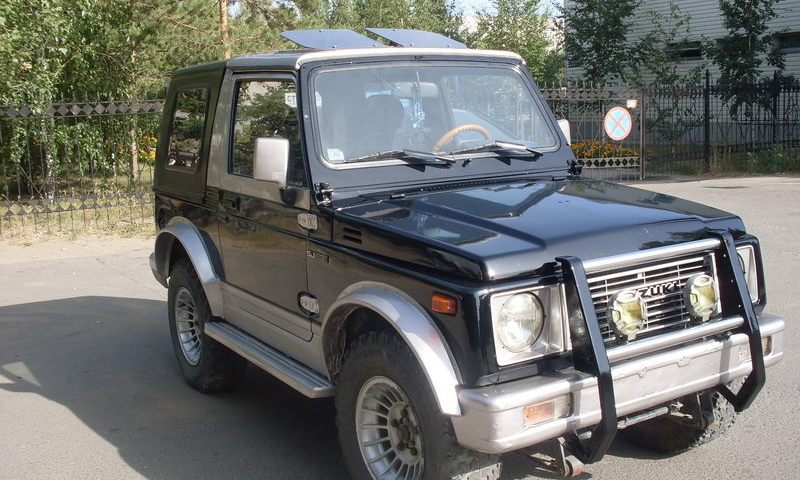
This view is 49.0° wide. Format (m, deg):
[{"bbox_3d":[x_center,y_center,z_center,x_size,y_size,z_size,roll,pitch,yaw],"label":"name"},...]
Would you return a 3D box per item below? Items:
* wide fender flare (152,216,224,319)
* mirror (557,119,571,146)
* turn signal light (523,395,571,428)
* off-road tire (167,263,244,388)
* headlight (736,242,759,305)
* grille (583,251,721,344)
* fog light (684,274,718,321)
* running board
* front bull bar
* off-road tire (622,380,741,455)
[{"bbox_3d":[-1.112,0.104,4.599,0.095,0.470,0.980,-8,10,-31],"label":"wide fender flare"},{"bbox_3d":[0.758,-0.463,4.195,0.140,0.205,0.080,-8,10,-31],"label":"mirror"},{"bbox_3d":[0.427,0.504,2.563,0.175,0.068,0.045,-8,10,-31],"label":"turn signal light"},{"bbox_3d":[-1.035,0.448,4.712,0.215,0.720,0.720,-8,10,-31],"label":"off-road tire"},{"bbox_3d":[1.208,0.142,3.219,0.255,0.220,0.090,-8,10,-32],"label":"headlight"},{"bbox_3d":[0.821,0.198,2.930,0.710,0.220,0.060,-8,4,-32],"label":"grille"},{"bbox_3d":[0.981,0.189,2.868,0.150,0.160,0.090,-8,10,-31],"label":"fog light"},{"bbox_3d":[-0.591,0.503,3.846,0.140,0.060,1.200,-8,10,-31],"label":"running board"},{"bbox_3d":[0.874,0.334,2.877,0.770,0.650,0.265,-8,10,-32],"label":"front bull bar"},{"bbox_3d":[1.074,0.515,3.637,0.215,0.720,0.720,-8,10,-34],"label":"off-road tire"}]

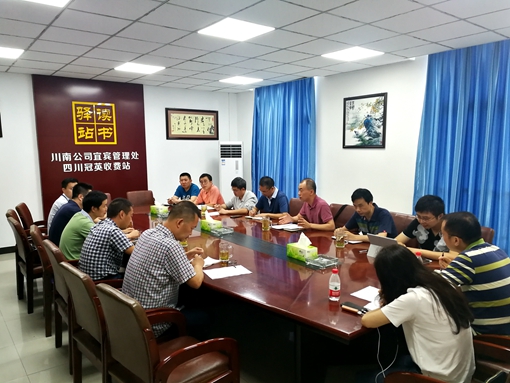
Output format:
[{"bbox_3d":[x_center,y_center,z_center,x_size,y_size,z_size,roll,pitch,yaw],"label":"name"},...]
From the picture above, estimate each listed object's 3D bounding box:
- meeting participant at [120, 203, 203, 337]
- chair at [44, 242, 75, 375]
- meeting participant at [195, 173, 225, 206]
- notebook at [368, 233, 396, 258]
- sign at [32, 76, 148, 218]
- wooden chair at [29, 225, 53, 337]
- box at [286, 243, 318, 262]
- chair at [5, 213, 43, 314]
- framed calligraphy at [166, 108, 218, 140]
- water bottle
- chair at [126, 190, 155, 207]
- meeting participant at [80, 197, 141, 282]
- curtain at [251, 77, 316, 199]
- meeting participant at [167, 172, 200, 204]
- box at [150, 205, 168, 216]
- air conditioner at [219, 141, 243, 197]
[{"bbox_3d":[-0.586,0.708,2.689,0.740,1.250,0.530,-6,8,-38],"label":"meeting participant"},{"bbox_3d":[-1.304,0.824,3.137,0.580,0.940,0.570,-6,8,-39],"label":"chair"},{"bbox_3d":[-0.662,0.329,6.109,0.500,1.220,0.740,4,8,34],"label":"meeting participant"},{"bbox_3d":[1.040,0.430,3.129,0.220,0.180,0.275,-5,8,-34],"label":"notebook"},{"bbox_3d":[-2.730,-0.567,6.897,1.810,2.640,0.050,-6,8,-38],"label":"sign"},{"bbox_3d":[-1.713,0.757,3.708,0.620,0.940,0.570,-5,8,-31],"label":"wooden chair"},{"bbox_3d":[0.369,0.471,3.090,0.126,0.090,0.206,-5,8,-36],"label":"box"},{"bbox_3d":[-2.220,0.709,4.217,0.580,0.940,0.570,-6,9,-40],"label":"chair"},{"bbox_3d":[-1.232,-1.333,8.011,1.190,0.600,0.040,-6,8,-38],"label":"framed calligraphy"},{"bbox_3d":[0.449,0.522,2.232,0.062,0.184,0.062,-1,7,0],"label":"water bottle"},{"bbox_3d":[-1.684,0.476,6.148,0.570,0.940,0.620,-4,8,-30],"label":"chair"},{"bbox_3d":[-1.121,0.659,3.285,0.720,1.220,0.520,-7,9,-43],"label":"meeting participant"},{"bbox_3d":[0.484,-0.631,7.447,0.140,2.680,1.750,-6,8,-38],"label":"curtain"},{"bbox_3d":[-1.074,0.289,6.546,0.520,1.220,0.680,2,7,21],"label":"meeting participant"},{"bbox_3d":[-1.240,0.251,5.125,0.132,0.093,0.206,-6,8,-38],"label":"box"},{"bbox_3d":[-0.478,-0.157,8.221,0.480,1.710,0.320,-1,7,-8],"label":"air conditioner"}]

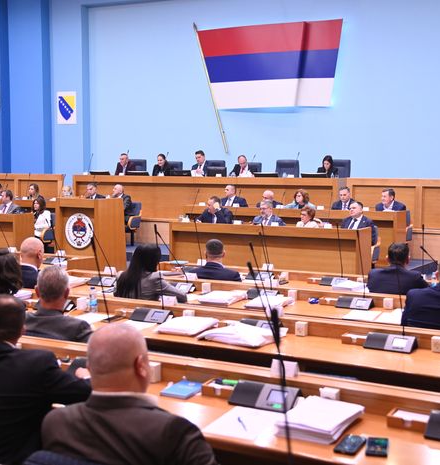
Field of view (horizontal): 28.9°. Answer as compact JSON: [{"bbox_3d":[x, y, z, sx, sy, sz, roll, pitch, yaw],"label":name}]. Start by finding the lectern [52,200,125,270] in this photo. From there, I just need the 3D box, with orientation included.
[{"bbox_3d":[-2.062,0.049,13.613,0.770,1.190,0.740,3,6,30],"label":"lectern"}]

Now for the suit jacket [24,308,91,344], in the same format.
[{"bbox_3d":[-0.972,0.737,4.989,0.480,0.600,0.320,1,5,14],"label":"suit jacket"}]

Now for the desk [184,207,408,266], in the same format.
[{"bbox_3d":[1.173,0.030,14.316,3.894,0.901,0.520,3,6,31],"label":"desk"}]

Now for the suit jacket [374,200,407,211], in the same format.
[{"bbox_3d":[2.710,-0.213,13.502,0.520,0.600,0.350,3,6,31],"label":"suit jacket"}]

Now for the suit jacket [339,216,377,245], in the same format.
[{"bbox_3d":[1.940,0.042,11.883,0.500,0.600,0.360,3,5,29],"label":"suit jacket"}]

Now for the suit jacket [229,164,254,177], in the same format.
[{"bbox_3d":[0.433,-1.030,16.837,0.490,0.610,0.350,2,5,23],"label":"suit jacket"}]

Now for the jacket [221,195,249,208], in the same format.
[{"bbox_3d":[0.219,-0.365,14.952,0.500,0.600,0.350,3,6,30],"label":"jacket"}]

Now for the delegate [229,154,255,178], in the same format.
[{"bbox_3d":[0.421,-0.882,16.775,0.520,1.263,0.720,2,5,23],"label":"delegate"}]

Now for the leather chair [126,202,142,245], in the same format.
[{"bbox_3d":[-1.878,-0.158,16.373,0.600,0.820,0.600,3,6,30],"label":"leather chair"}]

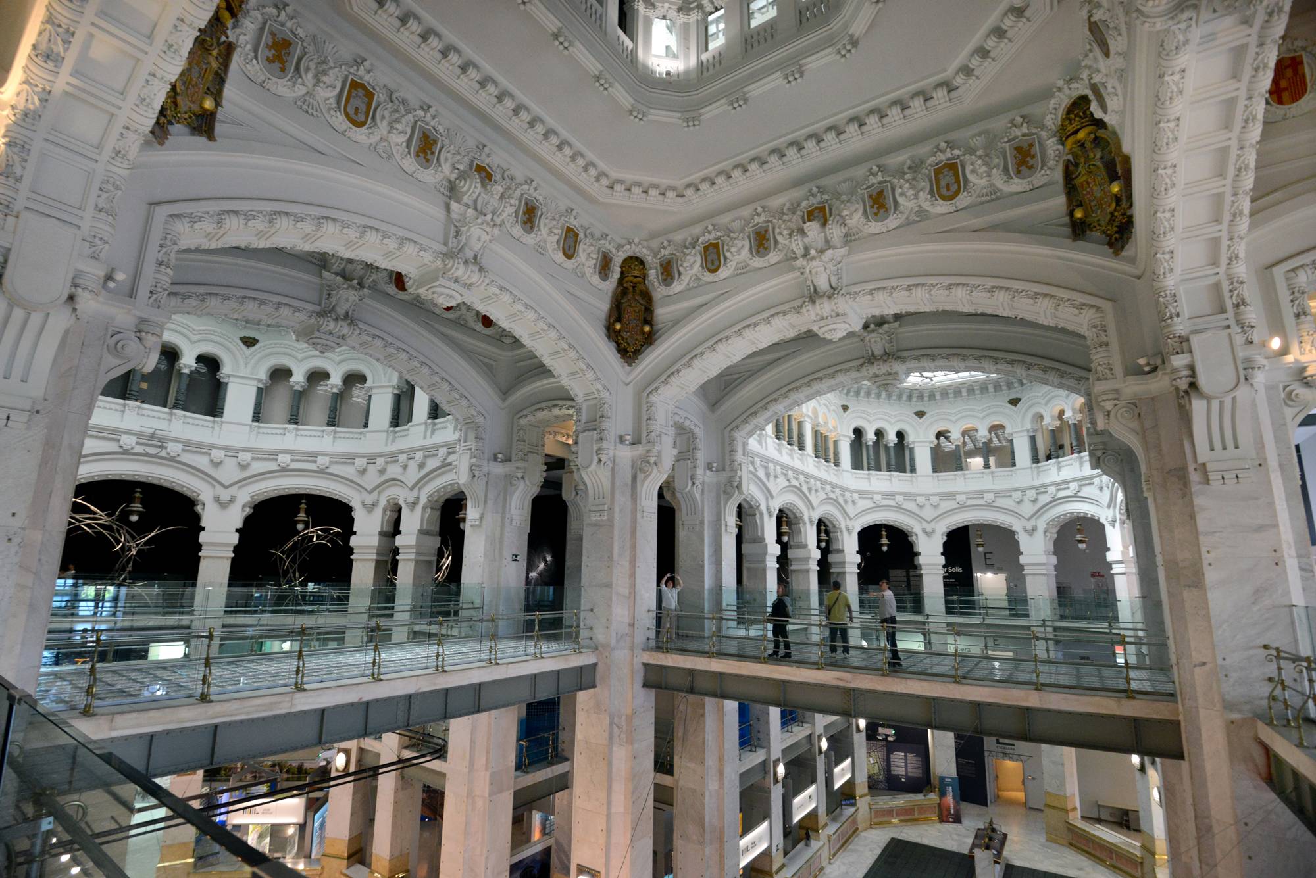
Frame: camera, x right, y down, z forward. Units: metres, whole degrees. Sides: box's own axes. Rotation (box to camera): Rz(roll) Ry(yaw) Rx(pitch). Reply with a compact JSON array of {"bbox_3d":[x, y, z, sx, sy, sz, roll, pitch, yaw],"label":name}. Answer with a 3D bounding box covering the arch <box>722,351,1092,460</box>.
[{"bbox_3d":[6.412,-1.035,16.302,9.939,2.700,0.891,-8,-15,34],"label":"arch"}]

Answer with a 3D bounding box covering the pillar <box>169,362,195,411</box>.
[{"bbox_3d":[-13.904,-1.532,17.185,0.450,1.512,0.450,-8,-15,35],"label":"pillar"}]

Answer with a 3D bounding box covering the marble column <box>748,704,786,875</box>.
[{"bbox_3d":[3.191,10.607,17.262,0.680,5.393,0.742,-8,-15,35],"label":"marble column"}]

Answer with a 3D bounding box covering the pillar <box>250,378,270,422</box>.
[{"bbox_3d":[-14.339,-1.390,21.083,0.560,1.630,0.560,4,-12,-14],"label":"pillar"}]

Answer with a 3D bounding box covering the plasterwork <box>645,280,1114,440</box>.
[{"bbox_3d":[4.002,-1.874,13.267,10.064,2.950,0.990,-8,-15,34],"label":"plasterwork"}]

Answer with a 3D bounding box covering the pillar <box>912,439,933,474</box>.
[{"bbox_3d":[12.050,0.832,26.352,0.780,1.615,0.639,-6,-14,28],"label":"pillar"}]

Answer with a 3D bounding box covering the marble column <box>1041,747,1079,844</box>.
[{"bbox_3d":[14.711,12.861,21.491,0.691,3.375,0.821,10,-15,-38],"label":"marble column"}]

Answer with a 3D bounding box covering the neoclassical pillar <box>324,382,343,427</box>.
[{"bbox_3d":[-10.491,-1.085,18.983,0.450,1.501,0.450,3,-12,-9],"label":"neoclassical pillar"}]

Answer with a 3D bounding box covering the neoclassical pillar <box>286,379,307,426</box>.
[{"bbox_3d":[-13.214,-1.352,21.361,0.560,1.630,0.560,4,-12,-14],"label":"neoclassical pillar"}]

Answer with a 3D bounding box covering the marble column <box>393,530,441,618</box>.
[{"bbox_3d":[-8.093,4.573,19.636,0.950,2.950,0.950,-8,-15,35],"label":"marble column"}]

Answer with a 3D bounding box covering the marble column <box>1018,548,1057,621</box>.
[{"bbox_3d":[16.290,6.187,25.052,0.950,2.950,0.950,8,-14,-31],"label":"marble column"}]

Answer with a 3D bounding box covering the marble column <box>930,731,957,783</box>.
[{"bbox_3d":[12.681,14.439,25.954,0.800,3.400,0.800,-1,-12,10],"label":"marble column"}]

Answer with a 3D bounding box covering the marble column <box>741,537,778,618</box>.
[{"bbox_3d":[3.603,4.955,20.502,0.950,2.950,0.950,-8,-15,35],"label":"marble column"}]

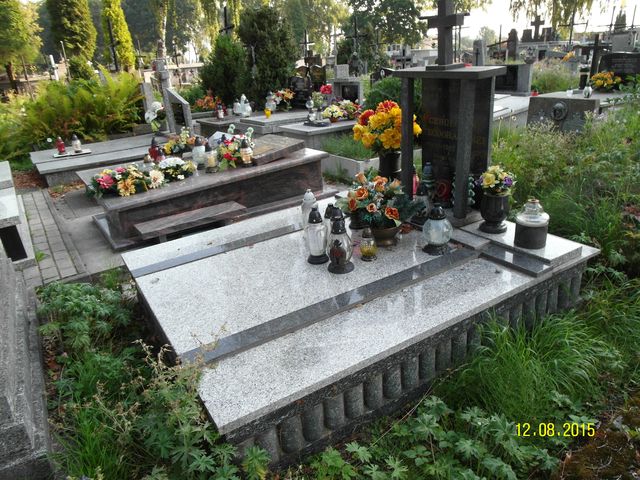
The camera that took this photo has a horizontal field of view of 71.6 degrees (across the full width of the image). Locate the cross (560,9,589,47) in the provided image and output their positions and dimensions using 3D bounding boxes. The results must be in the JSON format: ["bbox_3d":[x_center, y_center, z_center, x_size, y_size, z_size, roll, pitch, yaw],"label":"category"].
[{"bbox_3d":[8.604,-7.150,15.000,0.150,1.200,0.920,-18,26,-31],"label":"cross"}]

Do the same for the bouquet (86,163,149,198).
[{"bbox_3d":[-1.672,-0.492,3.667,0.520,0.190,0.320,-18,26,-30],"label":"bouquet"}]

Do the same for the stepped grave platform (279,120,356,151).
[{"bbox_3d":[0.420,-1.590,6.618,1.887,0.367,0.836,-17,25,-28],"label":"stepped grave platform"}]

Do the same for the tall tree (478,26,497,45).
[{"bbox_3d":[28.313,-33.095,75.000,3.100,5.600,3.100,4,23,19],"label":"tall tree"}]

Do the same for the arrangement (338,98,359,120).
[{"bbox_3d":[0.462,-2.078,7.035,0.360,0.280,0.320,-18,26,-30],"label":"arrangement"}]

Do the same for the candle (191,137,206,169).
[{"bbox_3d":[-1.257,-0.910,4.571,0.150,0.310,0.150,-10,22,-13],"label":"candle"}]

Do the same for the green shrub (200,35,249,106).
[{"bbox_3d":[-2.109,-3.521,9.800,1.050,1.850,1.050,-8,22,-9],"label":"green shrub"}]

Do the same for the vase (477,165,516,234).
[{"bbox_3d":[1.080,-0.254,2.686,0.225,0.400,0.215,5,23,21],"label":"vase"}]

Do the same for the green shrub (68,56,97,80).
[{"bbox_3d":[-6.840,-4.492,12.931,0.867,1.785,0.867,-14,24,-23],"label":"green shrub"}]

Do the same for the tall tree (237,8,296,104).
[{"bbox_3d":[-1.219,-4.107,10.300,1.380,2.450,1.350,-6,22,-4],"label":"tall tree"}]

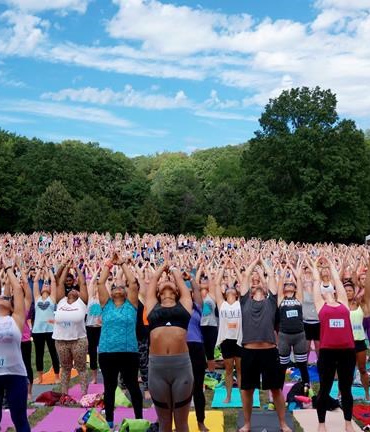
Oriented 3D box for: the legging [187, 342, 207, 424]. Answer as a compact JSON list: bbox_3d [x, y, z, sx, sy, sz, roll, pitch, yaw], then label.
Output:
[{"bbox_3d":[0.079,1.758,7.950,0.320,0.870,0.270,0,-5,0],"label":"legging"}]

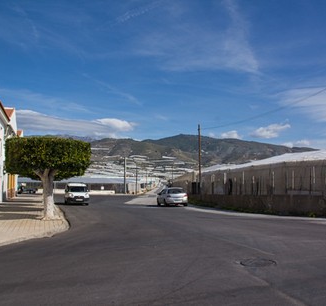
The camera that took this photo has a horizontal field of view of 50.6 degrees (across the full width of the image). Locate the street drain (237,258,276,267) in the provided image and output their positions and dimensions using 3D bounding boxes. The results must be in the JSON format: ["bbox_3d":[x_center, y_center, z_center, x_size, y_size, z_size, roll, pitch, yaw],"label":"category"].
[{"bbox_3d":[2.116,2.450,7.637,0.780,0.030,0.780,0,-5,0],"label":"street drain"}]

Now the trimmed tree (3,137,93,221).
[{"bbox_3d":[-5.550,1.290,16.752,3.800,3.700,3.800,2,-6,-18],"label":"trimmed tree"}]

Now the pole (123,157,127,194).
[{"bbox_3d":[-6.450,3.860,58.391,0.260,6.400,0.260,0,-5,0],"label":"pole"}]

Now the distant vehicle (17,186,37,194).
[{"bbox_3d":[-24.100,6.432,60.164,3.900,1.600,1.750,0,-5,2],"label":"distant vehicle"}]

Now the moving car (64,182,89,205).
[{"bbox_3d":[-7.850,3.646,30.997,1.830,1.840,4.400,2,-5,-18],"label":"moving car"}]

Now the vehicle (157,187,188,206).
[{"bbox_3d":[0.740,3.612,28.590,1.760,1.470,4.350,1,-5,-10],"label":"vehicle"}]

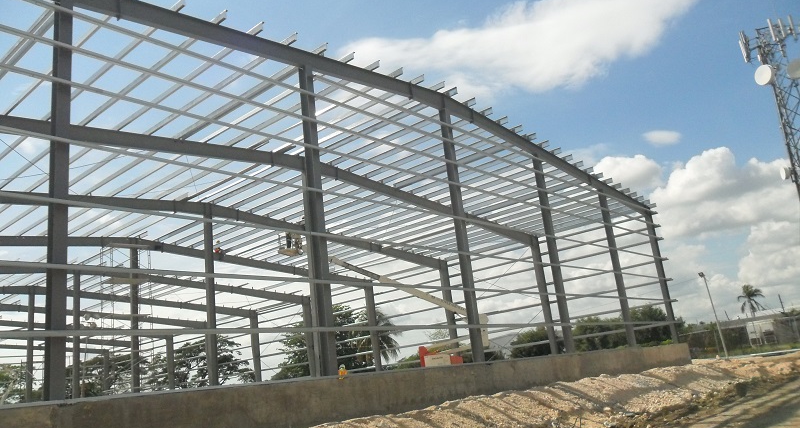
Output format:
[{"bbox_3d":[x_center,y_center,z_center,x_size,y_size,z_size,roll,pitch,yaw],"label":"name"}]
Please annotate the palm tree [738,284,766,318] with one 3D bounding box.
[{"bbox_3d":[64.950,18.730,114.000,5.200,12.000,5.200,-14,-17,27],"label":"palm tree"}]

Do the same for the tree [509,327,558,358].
[{"bbox_3d":[18.590,18.730,85.000,6.600,6.900,6.200,-9,-15,10],"label":"tree"}]

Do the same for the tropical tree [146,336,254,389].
[{"bbox_3d":[-39.320,31.440,123.000,20.800,14.300,18.500,-1,-16,-18],"label":"tropical tree"}]

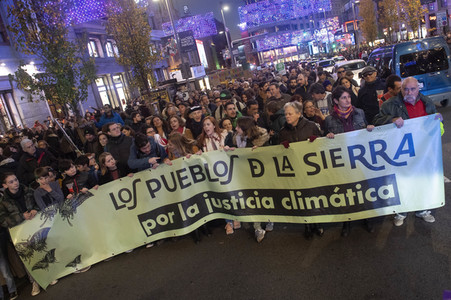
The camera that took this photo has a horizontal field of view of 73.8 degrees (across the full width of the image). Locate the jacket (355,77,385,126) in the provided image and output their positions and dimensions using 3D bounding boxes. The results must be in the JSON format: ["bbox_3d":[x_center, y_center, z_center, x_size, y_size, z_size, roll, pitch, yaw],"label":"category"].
[{"bbox_3d":[2.315,-0.659,4.672,0.540,0.780,0.360,-10,11,11],"label":"jacket"}]

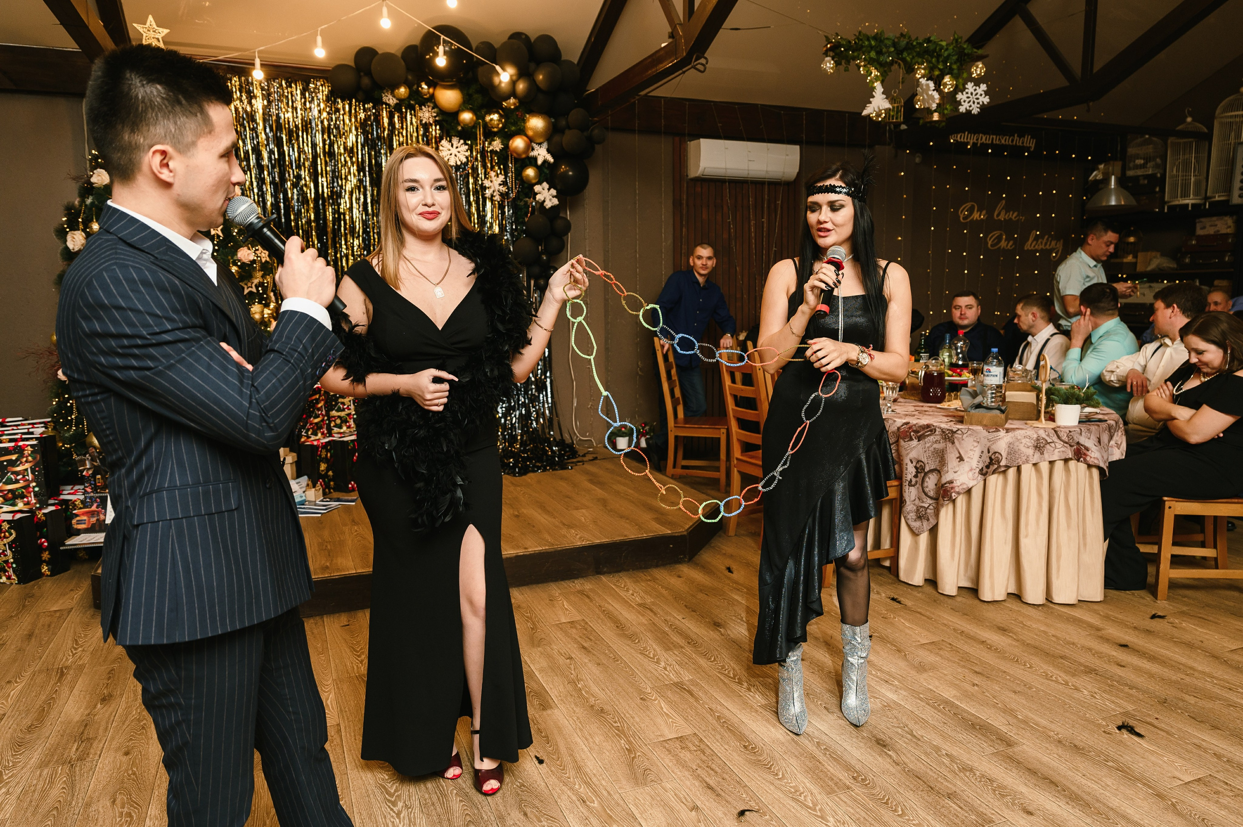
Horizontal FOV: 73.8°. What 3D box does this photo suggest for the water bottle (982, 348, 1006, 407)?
[{"bbox_3d":[1.885,-0.175,4.175,0.092,0.300,0.092,-5,9,-22],"label":"water bottle"}]

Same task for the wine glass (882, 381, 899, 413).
[{"bbox_3d":[1.352,-0.089,4.148,0.077,0.155,0.077,-5,9,-22],"label":"wine glass"}]

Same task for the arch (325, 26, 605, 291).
[{"bbox_3d":[-0.943,-1.608,5.506,1.760,1.620,0.420,-5,9,-22],"label":"arch"}]

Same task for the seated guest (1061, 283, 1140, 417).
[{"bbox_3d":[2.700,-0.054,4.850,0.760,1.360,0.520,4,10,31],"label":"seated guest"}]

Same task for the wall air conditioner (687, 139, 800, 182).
[{"bbox_3d":[0.955,-1.939,6.428,0.875,0.283,0.210,-4,9,-22],"label":"wall air conditioner"}]

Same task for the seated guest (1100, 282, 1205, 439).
[{"bbox_3d":[2.670,0.038,4.250,0.820,1.370,0.580,-6,10,-28],"label":"seated guest"}]

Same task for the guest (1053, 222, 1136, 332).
[{"bbox_3d":[3.067,-0.339,5.420,0.480,1.750,0.520,7,12,43],"label":"guest"}]

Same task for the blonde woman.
[{"bbox_3d":[-0.450,0.167,2.254,0.730,1.720,0.460,-2,8,-10],"label":"blonde woman"}]

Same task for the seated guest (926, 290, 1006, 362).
[{"bbox_3d":[2.131,-0.083,5.148,0.570,1.320,0.780,3,9,25],"label":"seated guest"}]

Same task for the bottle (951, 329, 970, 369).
[{"bbox_3d":[1.851,-0.272,4.519,0.105,0.345,0.105,3,9,22],"label":"bottle"}]

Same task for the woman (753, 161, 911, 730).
[{"bbox_3d":[0.644,0.113,2.546,0.530,1.710,0.410,1,8,16],"label":"woman"}]

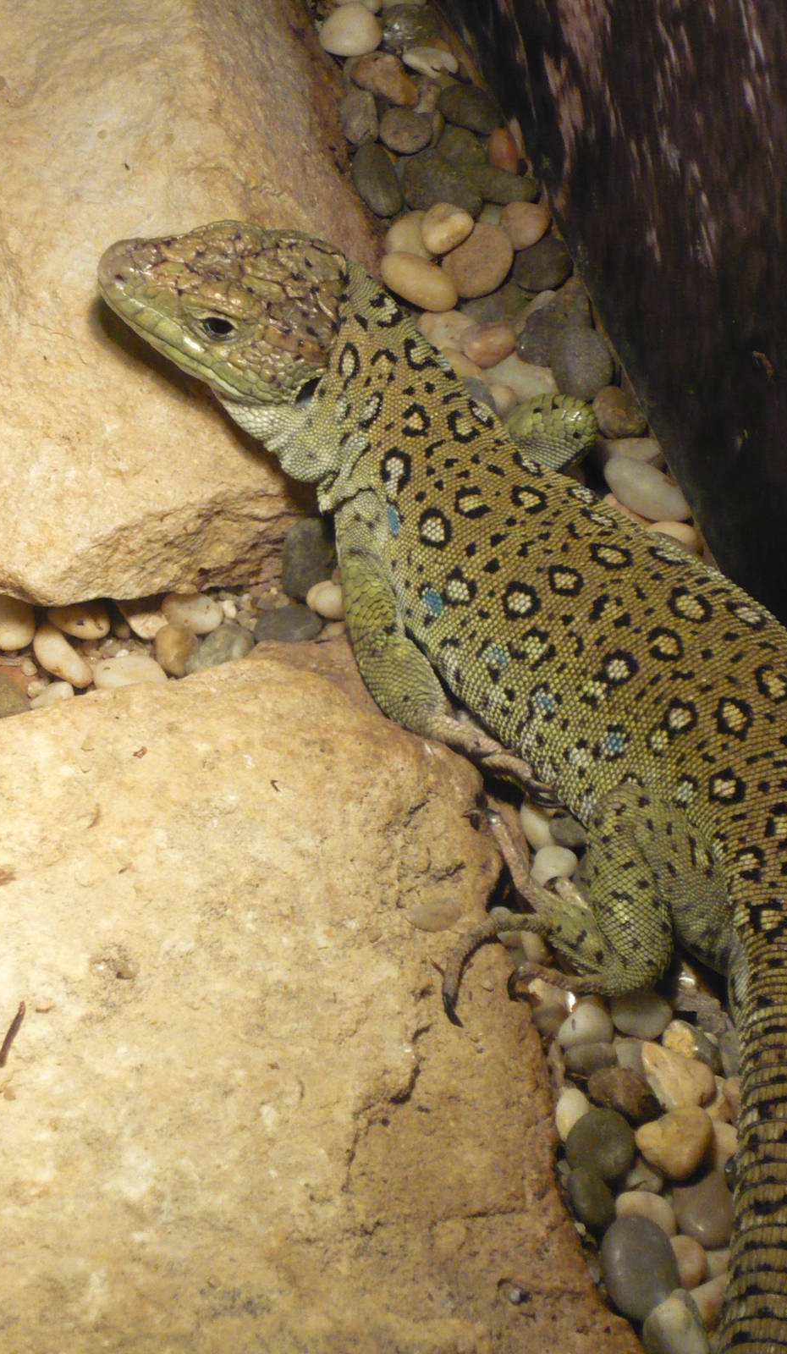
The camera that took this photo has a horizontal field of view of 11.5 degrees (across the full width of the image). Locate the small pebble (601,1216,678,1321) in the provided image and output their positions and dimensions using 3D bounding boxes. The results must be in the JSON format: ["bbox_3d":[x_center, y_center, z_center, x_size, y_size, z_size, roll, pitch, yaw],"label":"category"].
[{"bbox_3d":[0.052,0.124,0.820,0.016,0.011,0.025,-9,50,-4],"label":"small pebble"}]

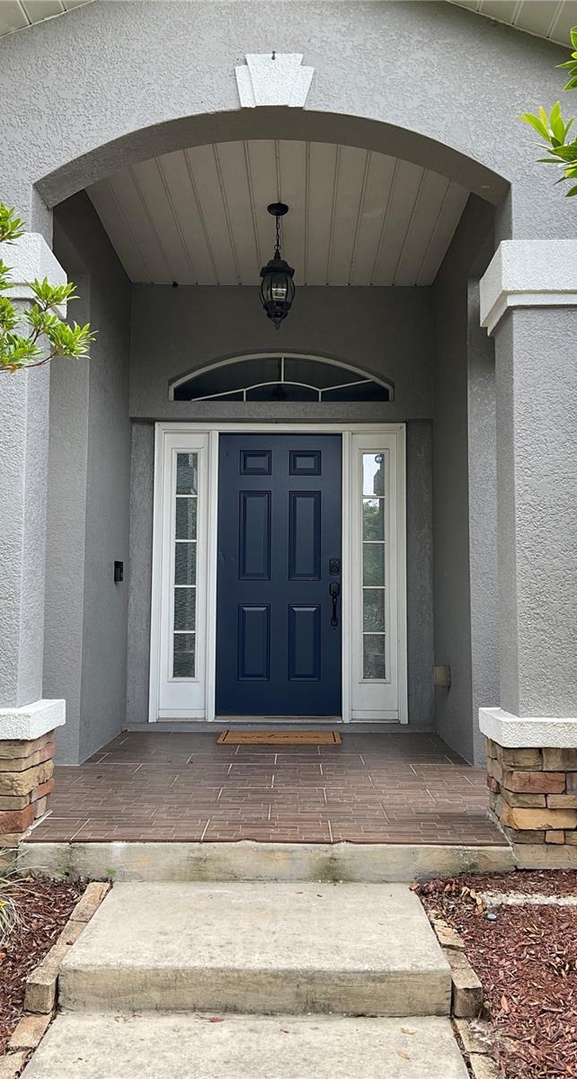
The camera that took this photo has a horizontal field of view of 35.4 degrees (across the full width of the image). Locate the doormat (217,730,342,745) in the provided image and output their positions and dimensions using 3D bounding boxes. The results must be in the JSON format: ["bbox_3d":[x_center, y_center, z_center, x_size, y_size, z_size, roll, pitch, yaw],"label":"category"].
[{"bbox_3d":[-0.053,1.306,5.958,0.790,0.015,0.510,0,-5,1],"label":"doormat"}]

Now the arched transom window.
[{"bbox_3d":[-0.048,-1.131,6.488,1.585,0.380,0.080,0,-5,1],"label":"arched transom window"}]

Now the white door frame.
[{"bbox_3d":[-0.063,0.228,6.427,1.795,2.120,0.140,0,-5,1],"label":"white door frame"}]

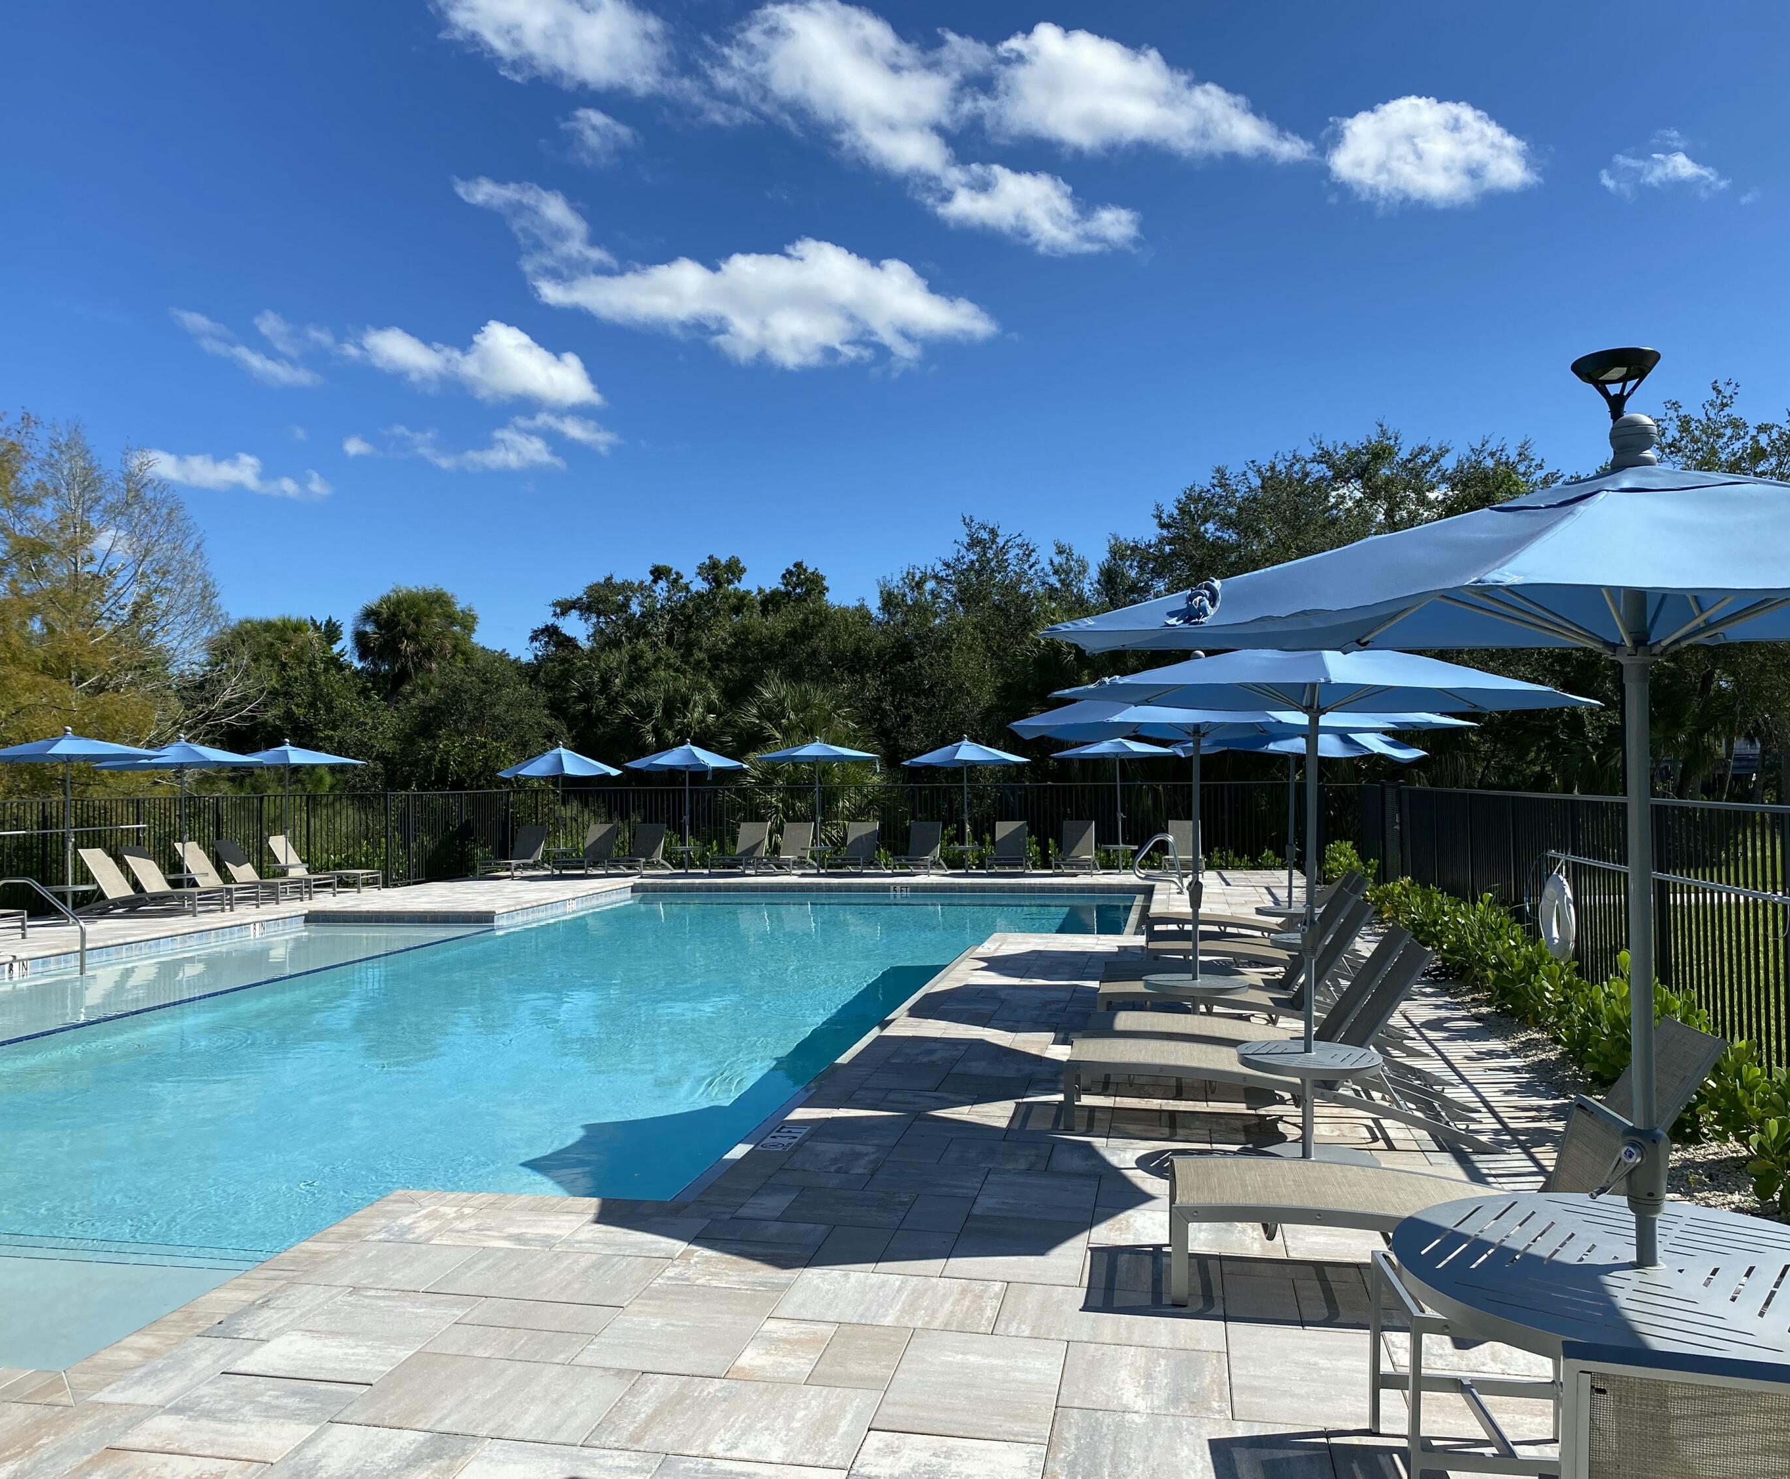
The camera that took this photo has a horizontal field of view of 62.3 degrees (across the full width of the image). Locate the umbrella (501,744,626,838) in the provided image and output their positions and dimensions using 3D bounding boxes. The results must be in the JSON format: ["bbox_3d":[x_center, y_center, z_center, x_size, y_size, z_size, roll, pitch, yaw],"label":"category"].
[{"bbox_3d":[-6.391,1.133,28.288,2.300,2.150,2.300,-1,-2,11],"label":"umbrella"}]

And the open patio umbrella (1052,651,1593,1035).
[{"bbox_3d":[1.778,0.532,6.250,2.240,2.120,2.240,-1,-1,11],"label":"open patio umbrella"}]

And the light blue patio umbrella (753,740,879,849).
[{"bbox_3d":[-1.405,1.064,27.108,2.300,2.200,2.300,-1,-2,0],"label":"light blue patio umbrella"}]

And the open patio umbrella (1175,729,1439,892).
[{"bbox_3d":[3.550,0.689,13.100,2.240,2.120,2.240,-1,-1,11],"label":"open patio umbrella"}]

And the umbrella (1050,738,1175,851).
[{"bbox_3d":[3.819,0.995,25.500,2.240,2.120,2.240,-1,-1,11],"label":"umbrella"}]

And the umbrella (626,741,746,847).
[{"bbox_3d":[-3.868,1.108,27.692,2.300,2.200,2.300,-1,-2,11],"label":"umbrella"}]

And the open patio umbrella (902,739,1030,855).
[{"bbox_3d":[1.228,1.012,25.400,2.240,2.120,2.240,-1,-1,11],"label":"open patio umbrella"}]

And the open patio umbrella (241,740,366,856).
[{"bbox_3d":[-8.606,0.976,21.000,2.240,2.120,2.240,-1,-1,11],"label":"open patio umbrella"}]

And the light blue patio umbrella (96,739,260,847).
[{"bbox_3d":[-9.361,0.945,19.500,2.240,2.120,2.240,-1,-1,11],"label":"light blue patio umbrella"}]

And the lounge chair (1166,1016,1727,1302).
[{"bbox_3d":[1.902,1.352,4.812,1.950,0.890,0.660,-1,-2,13],"label":"lounge chair"}]

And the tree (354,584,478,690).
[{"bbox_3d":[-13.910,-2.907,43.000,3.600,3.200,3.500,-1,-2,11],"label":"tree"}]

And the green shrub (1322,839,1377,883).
[{"bbox_3d":[6.824,1.847,22.200,0.800,0.660,0.750,-1,-1,11],"label":"green shrub"}]

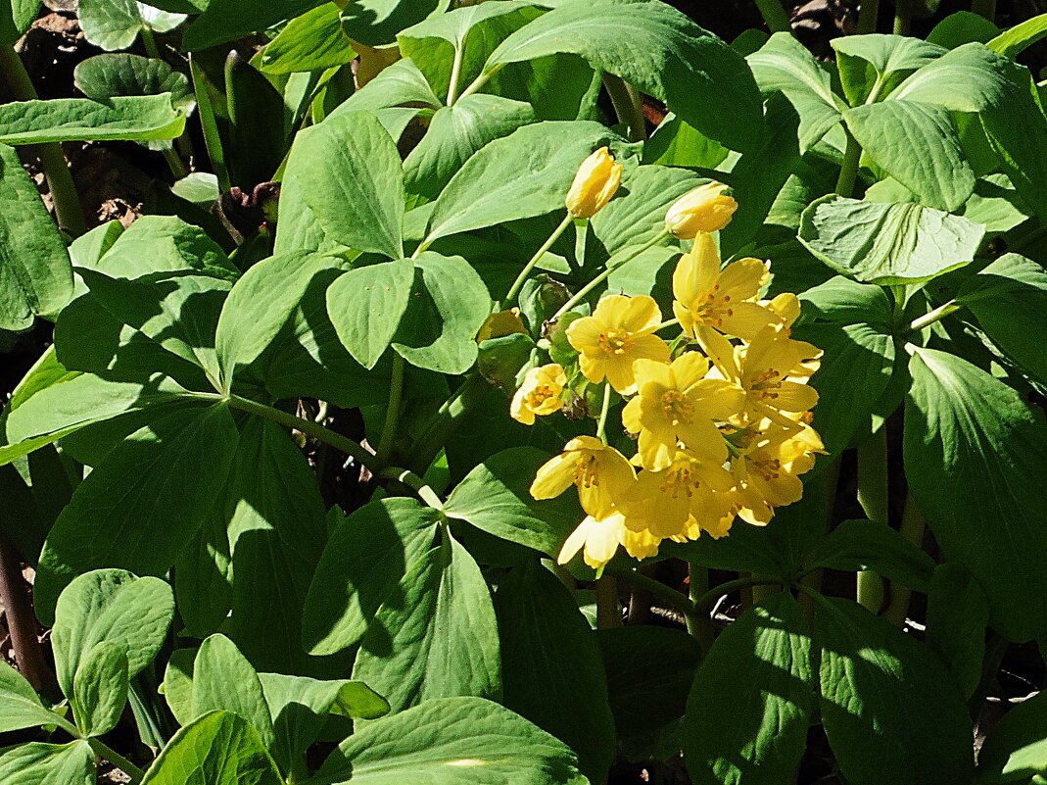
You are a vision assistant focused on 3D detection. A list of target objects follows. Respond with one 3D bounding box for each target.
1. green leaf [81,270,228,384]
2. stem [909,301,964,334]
[{"bbox_3d":[-0.081,-0.015,1.030,0.026,0.008,0.038,-25,49,-29],"label":"green leaf"},{"bbox_3d":[0.085,-0.016,0.965,0.013,0.002,0.002,-30,0,0],"label":"stem"}]

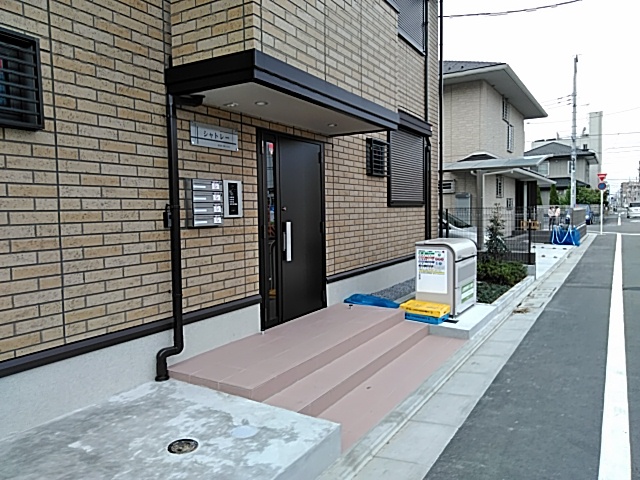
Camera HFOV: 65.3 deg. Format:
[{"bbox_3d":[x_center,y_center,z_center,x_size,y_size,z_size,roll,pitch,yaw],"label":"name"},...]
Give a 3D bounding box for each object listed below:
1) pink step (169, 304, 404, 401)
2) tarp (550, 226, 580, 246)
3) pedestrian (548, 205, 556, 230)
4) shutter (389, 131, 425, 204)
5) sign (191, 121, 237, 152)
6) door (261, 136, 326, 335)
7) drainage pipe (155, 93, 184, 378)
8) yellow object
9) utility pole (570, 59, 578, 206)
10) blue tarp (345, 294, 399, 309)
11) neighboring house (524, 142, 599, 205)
[{"bbox_3d":[-0.095,0.970,4.858,0.850,0.125,2.923,1,4,29],"label":"pink step"},{"bbox_3d":[8.969,-0.128,18.200,1.000,0.740,0.550,1,4,31],"label":"tarp"},{"bbox_3d":[14.426,-1.329,31.000,0.450,1.500,0.320,1,4,31],"label":"pedestrian"},{"bbox_3d":[1.503,-1.138,8.393,0.101,1.195,1.656,1,4,29],"label":"shutter"},{"bbox_3d":[-0.875,-0.872,4.257,0.029,0.174,0.599,1,4,29],"label":"sign"},{"bbox_3d":[-0.268,-0.115,5.436,0.100,1.948,1.311,1,4,30],"label":"door"},{"bbox_3d":[-1.144,-0.032,3.726,0.107,2.137,0.253,1,4,29],"label":"drainage pipe"},{"bbox_3d":[1.268,0.828,5.996,0.360,0.075,0.530,-4,5,-44],"label":"yellow object"},{"bbox_3d":[16.705,-6.476,32.751,0.330,11.446,0.330,1,4,31],"label":"utility pole"},{"bbox_3d":[0.693,0.766,6.323,0.749,0.081,0.374,1,4,29],"label":"blue tarp"},{"bbox_3d":[22.326,-5.509,48.109,7.500,7.500,9.500,1,4,31],"label":"neighboring house"}]

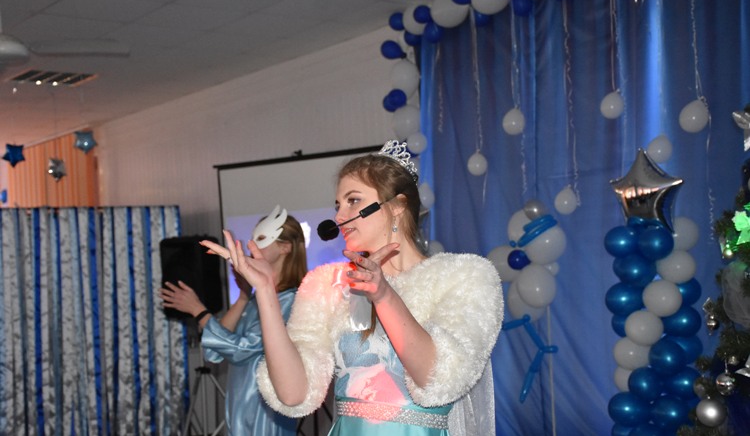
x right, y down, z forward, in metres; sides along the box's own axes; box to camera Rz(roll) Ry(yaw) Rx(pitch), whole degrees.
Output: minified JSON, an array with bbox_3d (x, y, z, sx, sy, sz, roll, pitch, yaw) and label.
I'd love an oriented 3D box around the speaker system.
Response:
[{"bbox_3d":[-1.458,0.485,8.750,0.400,0.650,0.330,-4,-3,26],"label":"speaker system"}]

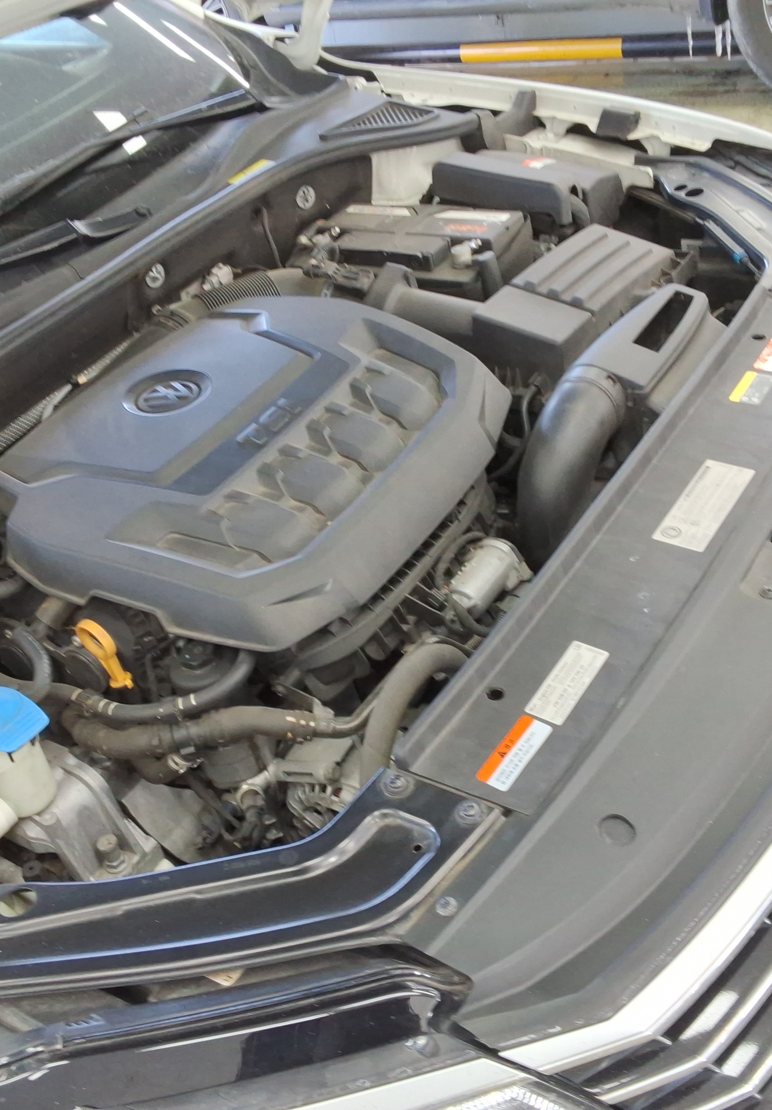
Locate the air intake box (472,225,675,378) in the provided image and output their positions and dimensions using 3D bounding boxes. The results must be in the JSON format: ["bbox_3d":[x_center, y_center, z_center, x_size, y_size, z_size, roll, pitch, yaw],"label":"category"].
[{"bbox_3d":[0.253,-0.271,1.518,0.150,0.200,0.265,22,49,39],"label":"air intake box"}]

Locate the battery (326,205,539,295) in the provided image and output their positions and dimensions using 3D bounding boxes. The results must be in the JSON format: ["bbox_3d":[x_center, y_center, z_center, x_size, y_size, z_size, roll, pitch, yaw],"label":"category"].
[{"bbox_3d":[0.047,-0.378,1.714,0.280,0.190,0.175,13,44,33],"label":"battery"}]

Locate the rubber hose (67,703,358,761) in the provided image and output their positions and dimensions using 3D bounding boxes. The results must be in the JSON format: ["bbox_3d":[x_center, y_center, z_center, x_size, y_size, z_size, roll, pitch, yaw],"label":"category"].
[{"bbox_3d":[-0.177,0.171,1.158,0.312,0.050,0.060,0,38,19],"label":"rubber hose"}]

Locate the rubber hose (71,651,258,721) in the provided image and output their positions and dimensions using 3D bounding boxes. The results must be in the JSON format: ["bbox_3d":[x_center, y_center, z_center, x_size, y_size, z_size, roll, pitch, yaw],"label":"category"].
[{"bbox_3d":[-0.220,0.135,1.162,0.191,0.027,0.060,-12,36,4],"label":"rubber hose"}]

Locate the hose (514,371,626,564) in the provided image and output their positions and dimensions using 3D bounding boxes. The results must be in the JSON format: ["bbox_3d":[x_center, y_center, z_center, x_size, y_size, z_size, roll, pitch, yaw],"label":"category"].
[{"bbox_3d":[0.192,-0.087,1.230,0.083,0.186,0.167,13,44,33],"label":"hose"}]

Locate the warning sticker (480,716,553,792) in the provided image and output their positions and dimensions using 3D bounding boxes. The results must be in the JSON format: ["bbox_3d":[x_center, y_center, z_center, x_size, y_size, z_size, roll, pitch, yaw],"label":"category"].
[{"bbox_3d":[0.094,0.143,0.868,0.024,0.003,0.066,22,48,25],"label":"warning sticker"}]

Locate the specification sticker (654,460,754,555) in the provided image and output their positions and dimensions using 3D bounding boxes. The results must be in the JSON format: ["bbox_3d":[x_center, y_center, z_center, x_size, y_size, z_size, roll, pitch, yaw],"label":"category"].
[{"bbox_3d":[0.284,-0.046,1.063,0.045,0.003,0.125,22,48,25],"label":"specification sticker"}]

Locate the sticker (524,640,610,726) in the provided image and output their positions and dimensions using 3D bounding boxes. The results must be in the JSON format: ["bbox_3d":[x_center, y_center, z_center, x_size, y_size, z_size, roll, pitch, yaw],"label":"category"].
[{"bbox_3d":[0.136,0.094,0.891,0.031,0.002,0.080,20,48,28],"label":"sticker"}]

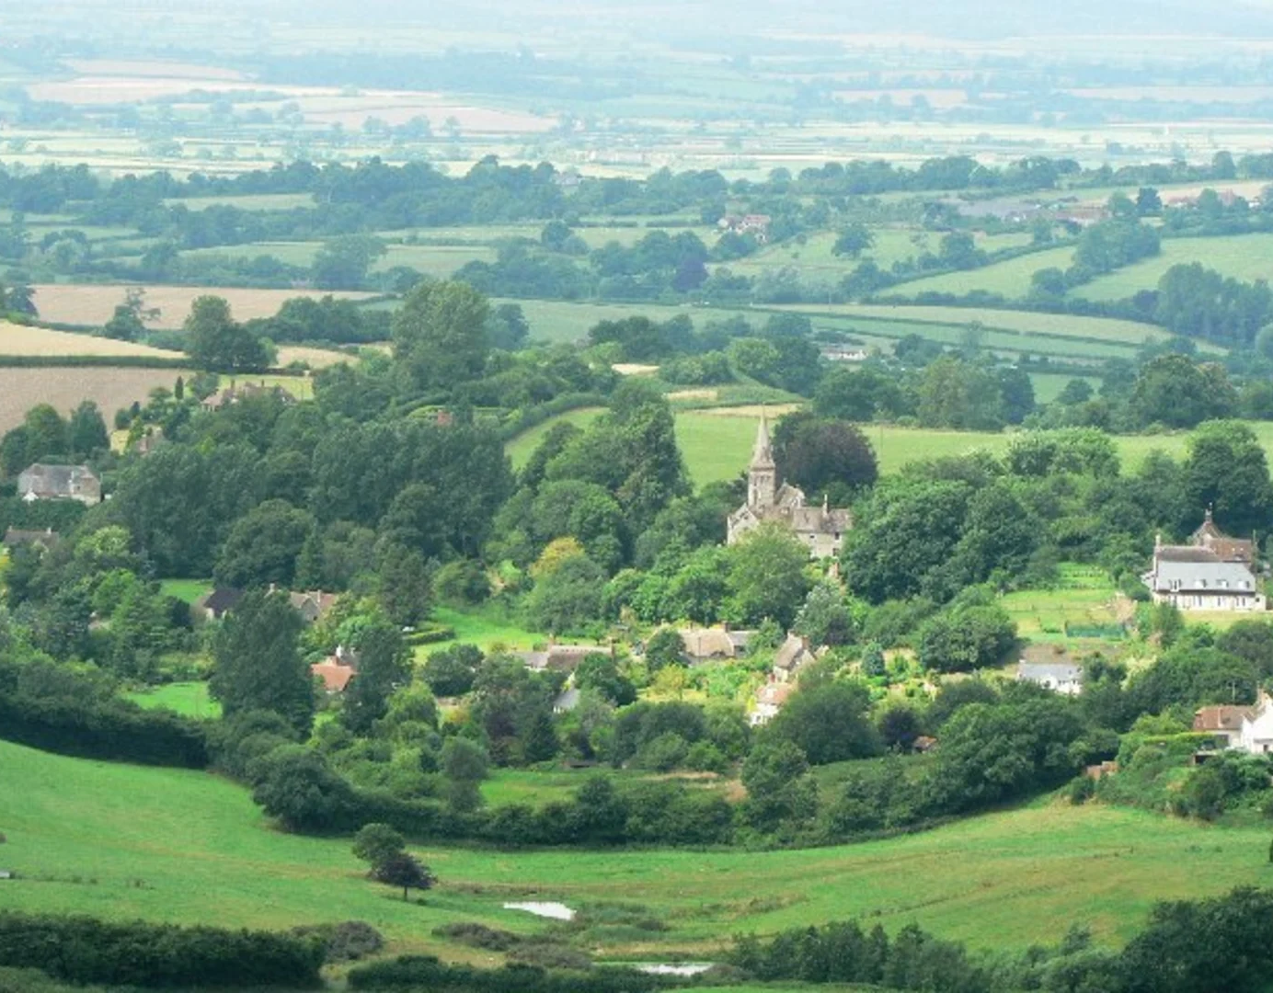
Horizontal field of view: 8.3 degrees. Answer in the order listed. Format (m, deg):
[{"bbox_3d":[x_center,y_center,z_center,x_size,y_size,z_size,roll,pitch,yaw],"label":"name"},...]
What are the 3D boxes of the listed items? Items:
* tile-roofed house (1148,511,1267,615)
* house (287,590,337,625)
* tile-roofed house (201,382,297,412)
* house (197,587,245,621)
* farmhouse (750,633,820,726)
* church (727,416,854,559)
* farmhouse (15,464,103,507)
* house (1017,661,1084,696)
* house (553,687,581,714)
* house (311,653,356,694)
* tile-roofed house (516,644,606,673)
[{"bbox_3d":[100.900,10.560,1561.710,20.500,15.000,16.000,0,4,0],"label":"tile-roofed house"},{"bbox_3d":[-57.090,19.720,1538.820,11.000,7.200,8.000,0,4,0],"label":"house"},{"bbox_3d":[-85.780,-21.760,1947.990,21.000,8.000,11.000,0,4,0],"label":"tile-roofed house"},{"bbox_3d":[-71.790,18.960,1528.200,10.500,6.500,7.500,1,4,15],"label":"house"},{"bbox_3d":[23.700,28.820,1404.500,9.000,13.000,11.000,2,4,25],"label":"farmhouse"},{"bbox_3d":[29.070,-2.250,1664.740,19.000,25.500,20.000,-1,4,-15],"label":"church"},{"bbox_3d":[-114.670,-2.160,1746.240,16.000,8.500,9.000,0,4,5],"label":"farmhouse"},{"bbox_3d":[67.490,29.830,1433.100,10.800,6.000,6.500,0,4,0],"label":"house"},{"bbox_3d":[-10.940,33.080,1399.570,6.000,5.300,5.500,3,5,35],"label":"house"},{"bbox_3d":[-50.000,30.150,1448.820,7.500,8.200,7.500,2,4,22],"label":"house"},{"bbox_3d":[-12.190,27.440,1449.690,14.800,6.400,7.000,1,4,8],"label":"tile-roofed house"}]

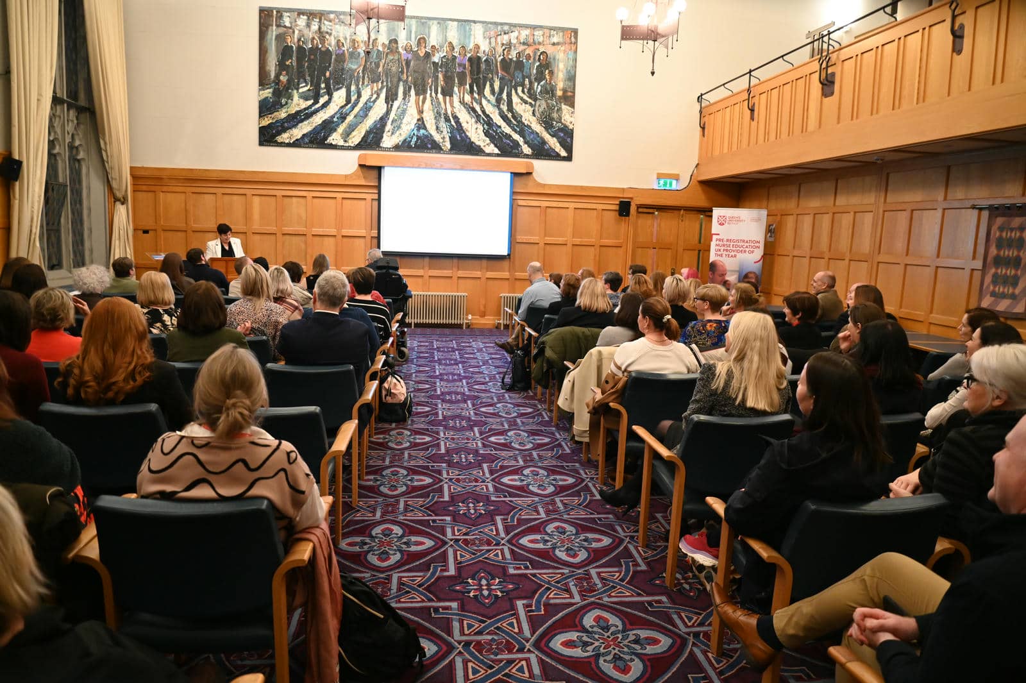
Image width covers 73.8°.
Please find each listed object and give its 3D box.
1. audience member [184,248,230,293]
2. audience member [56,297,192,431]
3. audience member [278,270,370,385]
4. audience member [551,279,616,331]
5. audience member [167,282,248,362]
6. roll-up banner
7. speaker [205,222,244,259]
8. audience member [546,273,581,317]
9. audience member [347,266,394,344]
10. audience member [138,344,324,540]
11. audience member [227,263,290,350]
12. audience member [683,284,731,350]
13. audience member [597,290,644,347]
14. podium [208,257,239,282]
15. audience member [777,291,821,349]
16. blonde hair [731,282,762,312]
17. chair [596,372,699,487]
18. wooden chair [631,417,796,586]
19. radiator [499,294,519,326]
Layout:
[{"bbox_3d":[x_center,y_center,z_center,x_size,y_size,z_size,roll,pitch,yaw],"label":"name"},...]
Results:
[{"bbox_3d":[-3.613,-0.482,8.239,0.530,1.280,0.820,1,9,-4],"label":"audience member"},{"bbox_3d":[-1.699,0.400,3.186,0.520,1.250,0.800,1,9,-7],"label":"audience member"},{"bbox_3d":[-1.132,0.216,4.228,0.550,1.350,0.840,2,9,-5],"label":"audience member"},{"bbox_3d":[0.587,0.042,6.084,0.500,1.238,0.800,0,9,-13],"label":"audience member"},{"bbox_3d":[-1.726,0.260,4.075,0.490,1.266,0.800,1,9,-7],"label":"audience member"},{"bbox_3d":[3.294,-0.924,10.180,0.841,2.059,0.220,1,9,-7],"label":"roll-up banner"},{"bbox_3d":[-3.897,-0.799,9.231,0.520,1.620,0.380,-2,10,-27],"label":"speaker"},{"bbox_3d":[0.528,-0.087,7.069,0.490,1.240,0.780,0,9,-17],"label":"audience member"},{"bbox_3d":[-1.273,-0.024,5.941,0.480,1.274,0.800,1,9,-7],"label":"audience member"},{"bbox_3d":[-0.910,0.576,2.353,0.580,1.220,0.820,1,9,-7],"label":"audience member"},{"bbox_3d":[-1.788,0.082,4.997,0.480,1.322,0.800,1,9,-7],"label":"audience member"},{"bbox_3d":[1.325,0.184,5.228,0.480,1.283,0.800,-1,10,-19],"label":"audience member"},{"bbox_3d":[0.820,0.206,5.285,0.500,1.220,0.780,-1,9,-19],"label":"audience member"},{"bbox_3d":[-3.745,-0.561,9.261,0.640,1.105,0.500,-1,9,-17],"label":"podium"},{"bbox_3d":[2.007,0.209,5.316,0.480,1.256,0.800,-1,10,-21],"label":"audience member"},{"bbox_3d":[1.990,-0.400,5.947,0.250,0.240,0.190,8,10,32],"label":"blonde hair"},{"bbox_3d":[0.845,0.552,4.186,0.630,0.846,0.600,1,9,-7],"label":"chair"},{"bbox_3d":[0.983,0.707,3.334,0.640,0.830,0.580,1,9,-7],"label":"wooden chair"},{"bbox_3d":[0.317,-0.467,11.315,1.100,0.577,0.120,1,9,-7],"label":"radiator"}]

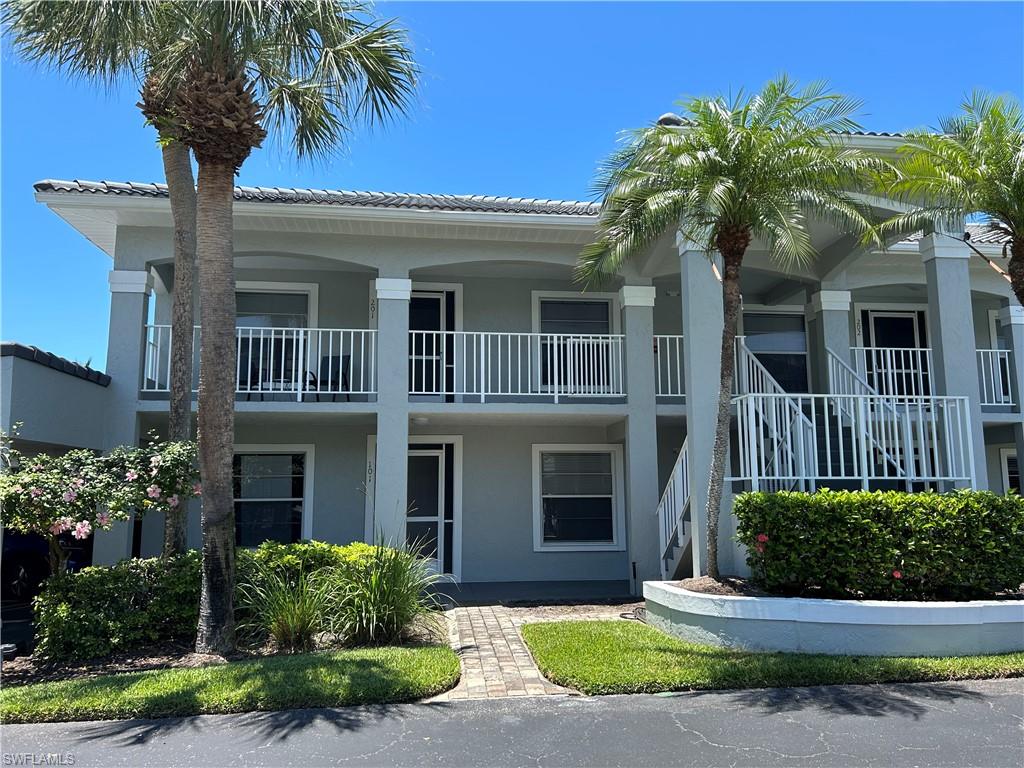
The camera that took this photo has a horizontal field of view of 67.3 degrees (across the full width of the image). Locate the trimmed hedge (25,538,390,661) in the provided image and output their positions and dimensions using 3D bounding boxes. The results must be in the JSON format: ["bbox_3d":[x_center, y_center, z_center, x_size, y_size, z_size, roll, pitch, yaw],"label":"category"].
[{"bbox_3d":[-3.090,2.294,8.352,3.200,0.930,1.000,3,-8,-21],"label":"trimmed hedge"}]

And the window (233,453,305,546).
[{"bbox_3d":[-3.968,1.858,12.411,1.267,1.553,0.120,1,-8,-6],"label":"window"}]

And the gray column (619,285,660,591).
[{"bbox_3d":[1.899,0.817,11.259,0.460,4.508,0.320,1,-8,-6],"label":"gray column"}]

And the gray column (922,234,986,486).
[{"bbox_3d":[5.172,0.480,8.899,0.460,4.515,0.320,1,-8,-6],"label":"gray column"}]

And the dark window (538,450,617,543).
[{"bbox_3d":[1.104,1.900,12.920,1.267,1.553,0.120,1,-8,-6],"label":"dark window"}]

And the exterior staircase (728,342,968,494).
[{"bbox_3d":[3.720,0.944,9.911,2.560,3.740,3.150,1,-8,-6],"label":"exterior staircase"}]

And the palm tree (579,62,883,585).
[{"bbox_3d":[2.449,-0.651,8.400,3.200,5.450,2.950,1,-8,-6],"label":"palm tree"}]

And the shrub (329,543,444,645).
[{"bbox_3d":[-1.314,2.215,8.086,1.250,1.020,1.150,1,-8,-6],"label":"shrub"}]

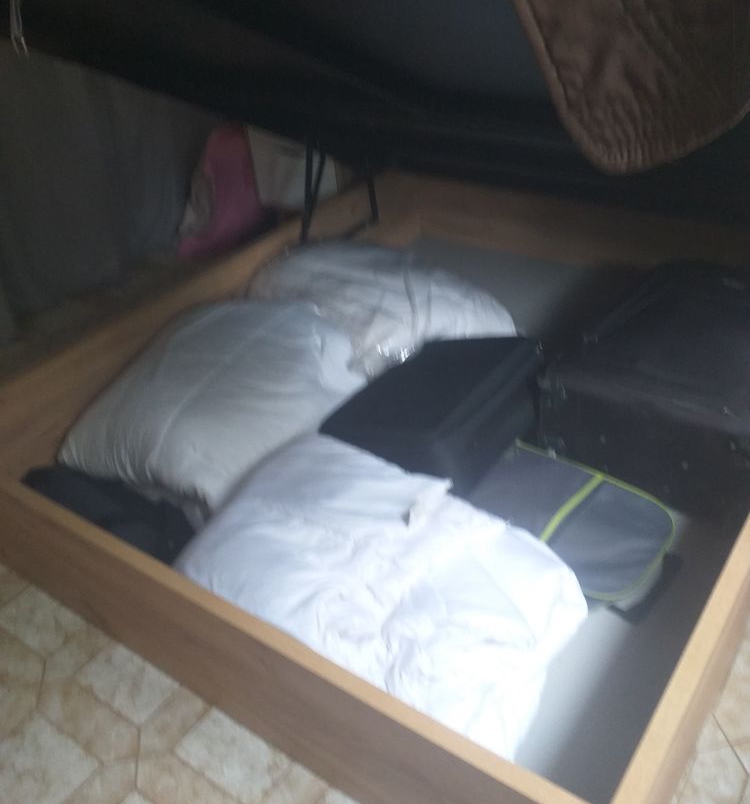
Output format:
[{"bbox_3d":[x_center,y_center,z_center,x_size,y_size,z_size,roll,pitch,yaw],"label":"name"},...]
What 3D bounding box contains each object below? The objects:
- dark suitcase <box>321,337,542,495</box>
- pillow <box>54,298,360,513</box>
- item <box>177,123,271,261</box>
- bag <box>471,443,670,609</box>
[{"bbox_3d":[0.156,0.030,1.913,0.340,0.190,0.500,4,32,36],"label":"dark suitcase"},{"bbox_3d":[-0.367,-0.016,2.018,0.530,0.230,0.720,18,41,32],"label":"pillow"},{"bbox_3d":[-0.676,-0.945,3.405,0.240,0.470,0.400,18,41,32],"label":"item"},{"bbox_3d":[0.406,0.257,1.698,0.420,0.080,0.340,18,41,32],"label":"bag"}]

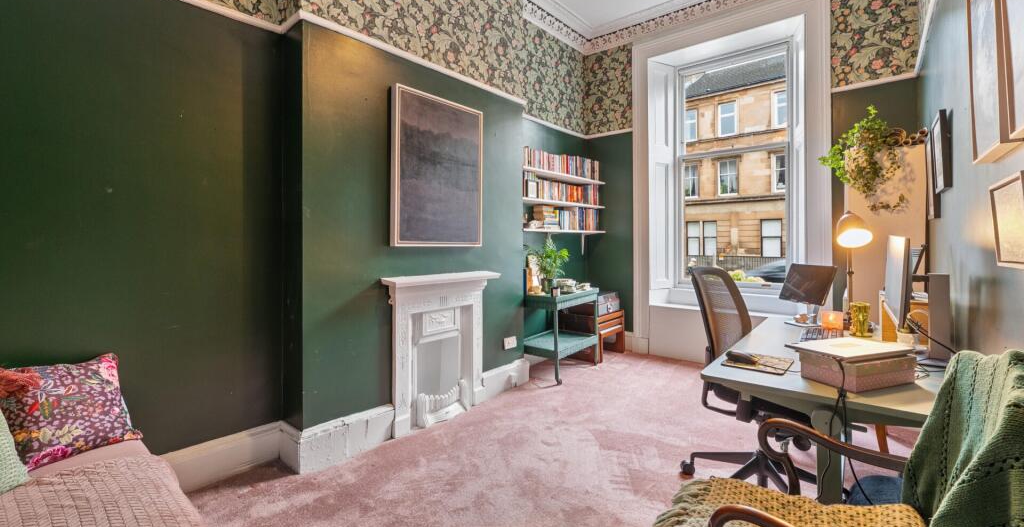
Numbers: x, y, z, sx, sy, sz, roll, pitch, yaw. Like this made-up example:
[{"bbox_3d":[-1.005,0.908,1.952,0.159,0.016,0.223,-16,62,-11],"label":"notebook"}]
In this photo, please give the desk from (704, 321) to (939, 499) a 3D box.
[{"bbox_3d":[1.327,0.725,1.634,0.660,0.735,1.400,1,2,42],"label":"desk"}]

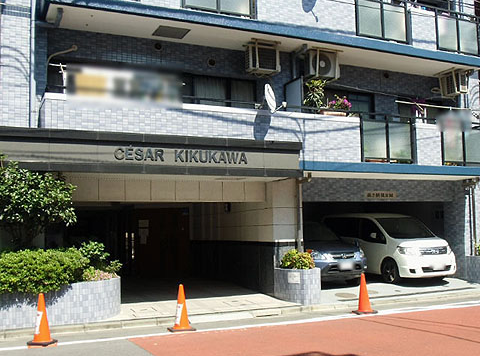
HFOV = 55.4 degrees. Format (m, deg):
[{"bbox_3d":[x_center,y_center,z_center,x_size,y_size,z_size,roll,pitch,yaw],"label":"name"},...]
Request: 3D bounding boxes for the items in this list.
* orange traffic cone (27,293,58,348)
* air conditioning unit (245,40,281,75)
[{"bbox_3d":[-2.762,1.984,6.441,0.330,0.720,0.330,-3,-5,27],"label":"orange traffic cone"},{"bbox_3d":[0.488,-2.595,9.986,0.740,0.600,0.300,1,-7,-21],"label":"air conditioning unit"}]

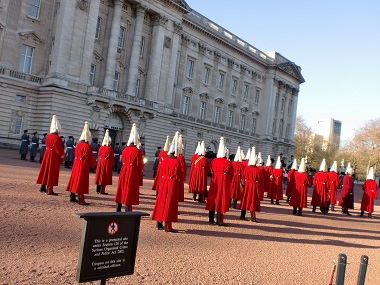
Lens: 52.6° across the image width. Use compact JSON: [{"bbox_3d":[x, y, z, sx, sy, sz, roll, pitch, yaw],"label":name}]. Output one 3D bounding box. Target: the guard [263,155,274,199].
[{"bbox_3d":[3.806,1.679,18.700,0.570,2.080,0.520,5,-3,38],"label":"guard"}]

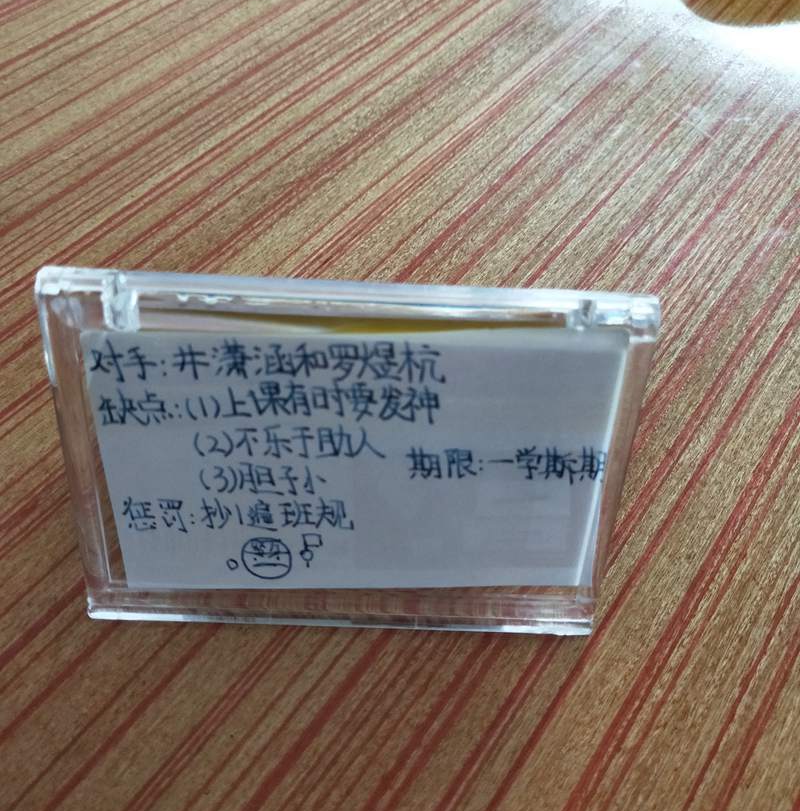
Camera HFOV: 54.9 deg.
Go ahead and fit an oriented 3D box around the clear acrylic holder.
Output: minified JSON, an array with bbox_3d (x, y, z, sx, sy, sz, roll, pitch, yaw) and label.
[{"bbox_3d":[-0.009,0.005,0.147,0.102,0.060,0.056,3,57,-3],"label":"clear acrylic holder"}]

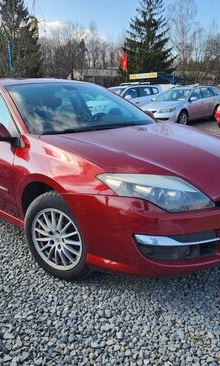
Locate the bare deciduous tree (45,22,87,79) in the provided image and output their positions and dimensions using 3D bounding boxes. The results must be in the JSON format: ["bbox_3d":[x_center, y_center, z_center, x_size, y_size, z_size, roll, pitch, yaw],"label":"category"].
[{"bbox_3d":[-3.430,-9.591,26.388,4.000,7.300,3.800,-1,15,0],"label":"bare deciduous tree"}]

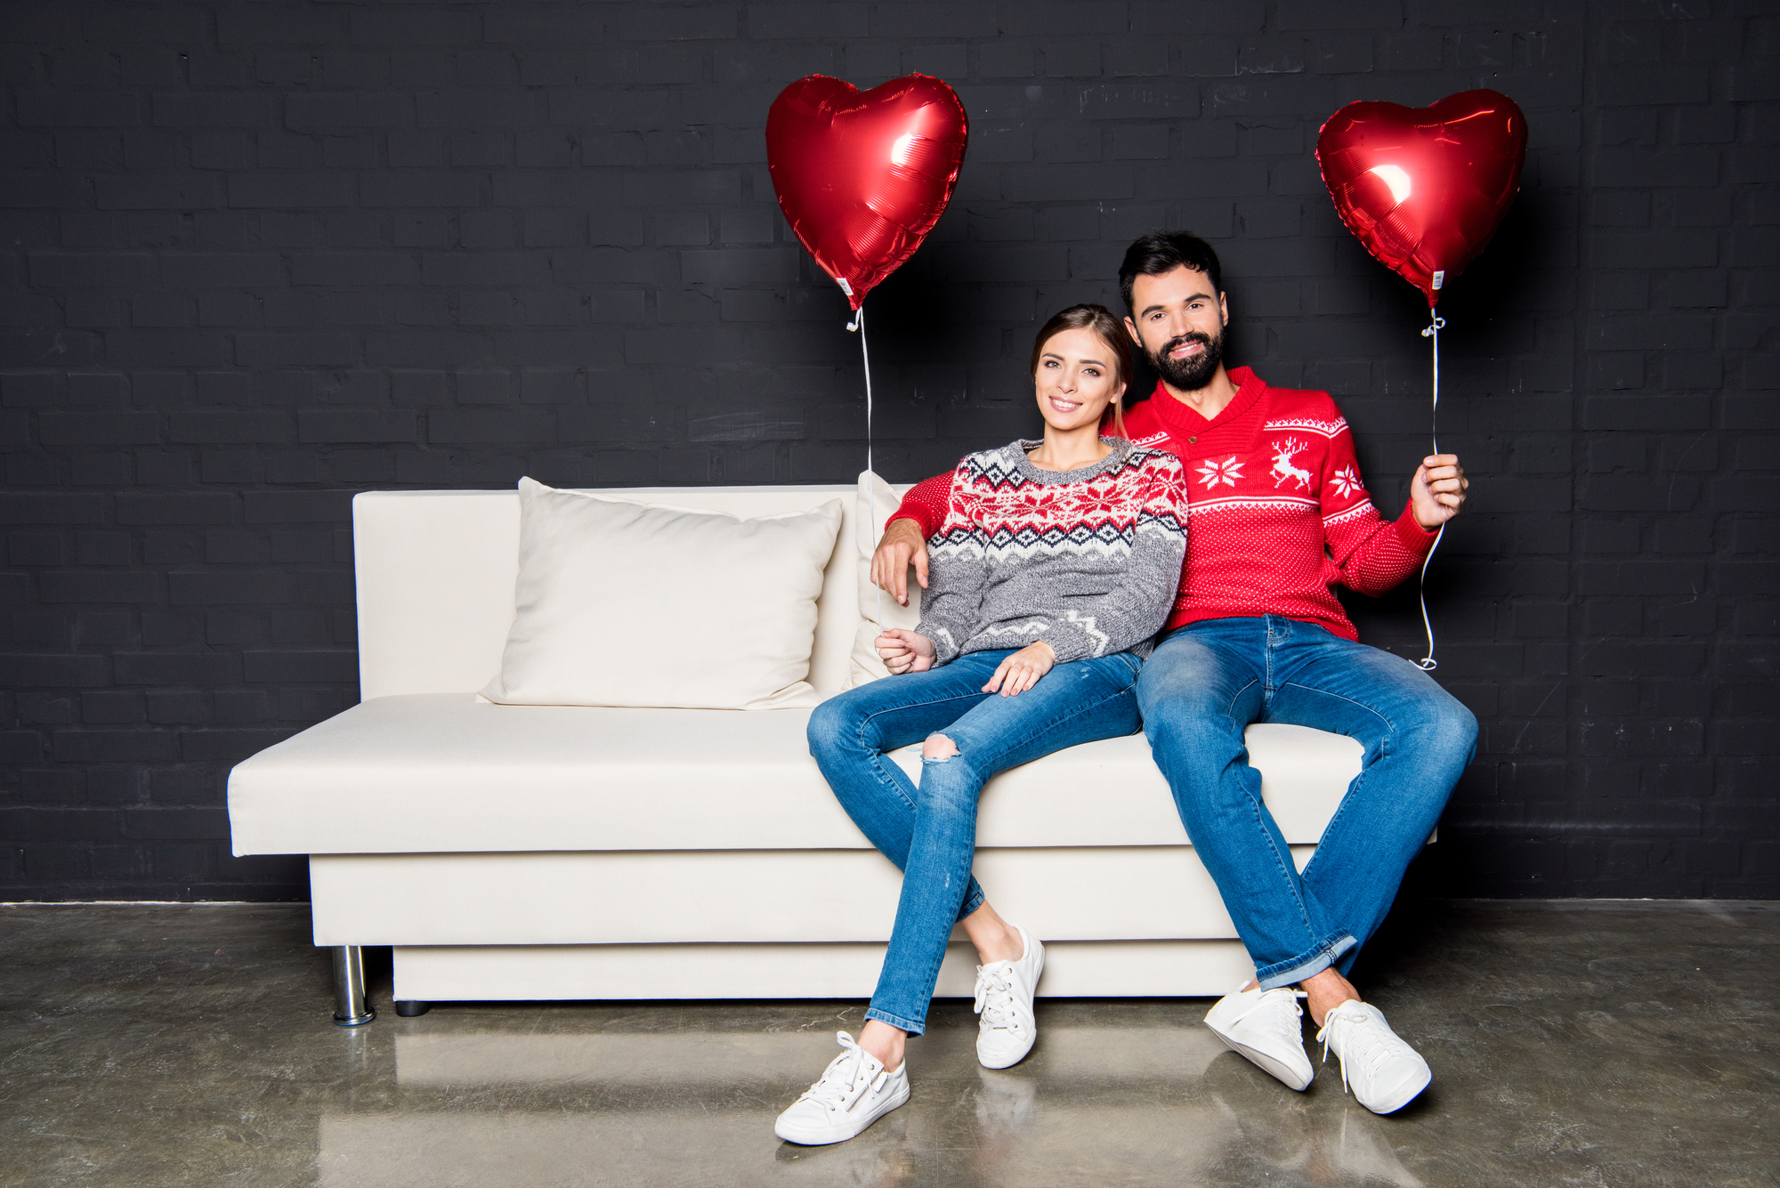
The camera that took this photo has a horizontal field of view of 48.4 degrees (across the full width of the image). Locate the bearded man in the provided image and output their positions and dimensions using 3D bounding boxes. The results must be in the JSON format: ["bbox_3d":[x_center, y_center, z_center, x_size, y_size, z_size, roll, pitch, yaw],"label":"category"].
[{"bbox_3d":[0.485,0.035,3.154,0.990,1.310,0.920,0,5,3],"label":"bearded man"}]

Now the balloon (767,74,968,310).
[{"bbox_3d":[-0.036,-0.654,3.224,0.370,0.390,0.200,3,6,24],"label":"balloon"}]

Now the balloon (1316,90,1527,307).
[{"bbox_3d":[0.911,-0.678,3.388,0.380,0.390,0.200,-4,-3,-2],"label":"balloon"}]

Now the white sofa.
[{"bbox_3d":[-0.088,0.241,3.482,1.873,0.850,0.850,-1,5,0],"label":"white sofa"}]

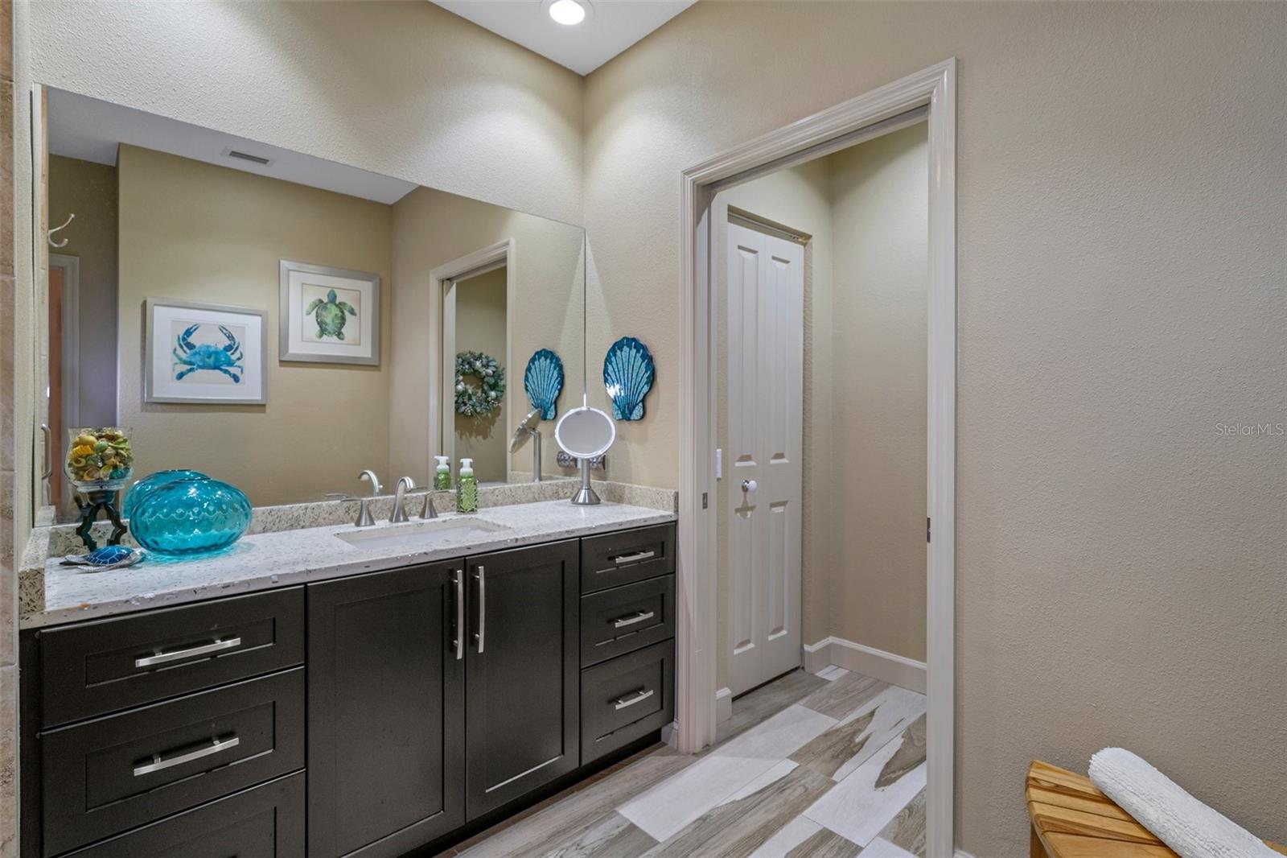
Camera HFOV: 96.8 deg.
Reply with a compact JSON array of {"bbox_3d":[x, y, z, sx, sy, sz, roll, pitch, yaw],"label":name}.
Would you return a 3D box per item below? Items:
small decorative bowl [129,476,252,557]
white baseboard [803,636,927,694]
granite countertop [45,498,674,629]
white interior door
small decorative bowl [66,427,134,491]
[{"bbox_3d":[-1.135,0.220,1.441,0.240,0.190,0.240,0,1,-43],"label":"small decorative bowl"},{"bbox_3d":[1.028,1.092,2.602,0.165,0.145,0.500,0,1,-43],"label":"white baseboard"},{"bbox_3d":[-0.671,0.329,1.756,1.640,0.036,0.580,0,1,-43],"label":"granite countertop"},{"bbox_3d":[0.537,0.137,2.566,0.600,2.000,0.038,0,1,-43],"label":"white interior door"},{"bbox_3d":[-1.304,0.075,1.373,0.120,0.152,0.120,0,1,-43],"label":"small decorative bowl"}]

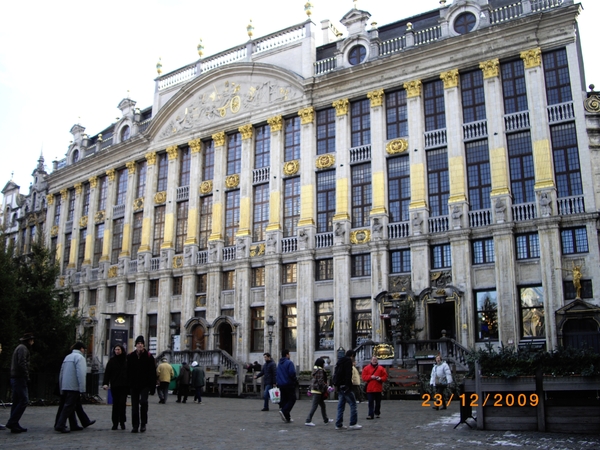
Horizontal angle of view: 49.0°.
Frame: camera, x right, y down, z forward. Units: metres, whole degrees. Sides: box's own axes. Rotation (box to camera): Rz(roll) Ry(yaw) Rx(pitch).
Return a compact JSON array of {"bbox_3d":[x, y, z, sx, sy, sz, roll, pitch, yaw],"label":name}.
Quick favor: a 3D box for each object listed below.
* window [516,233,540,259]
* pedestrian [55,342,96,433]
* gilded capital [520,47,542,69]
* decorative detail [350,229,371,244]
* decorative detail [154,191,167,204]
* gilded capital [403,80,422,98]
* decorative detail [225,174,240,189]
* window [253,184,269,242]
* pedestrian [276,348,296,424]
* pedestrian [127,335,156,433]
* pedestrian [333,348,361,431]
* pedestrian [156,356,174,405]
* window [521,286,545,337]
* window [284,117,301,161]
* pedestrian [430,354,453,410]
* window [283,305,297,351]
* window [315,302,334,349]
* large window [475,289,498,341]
[{"bbox_3d":[11.272,1.043,32.330,1.204,1.343,0.220,-9,-16,34],"label":"window"},{"bbox_3d":[-4.400,3.171,12.909,0.720,1.700,0.550,6,-15,-24],"label":"pedestrian"},{"bbox_3d":[13.175,-9.420,37.569,1.068,1.071,0.450,-8,-16,31],"label":"gilded capital"},{"bbox_3d":[3.776,0.734,41.160,1.395,0.926,0.250,-8,-16,31],"label":"decorative detail"},{"bbox_3d":[-10.341,-2.006,48.951,1.200,1.000,0.250,-9,-17,34],"label":"decorative detail"},{"bbox_3d":[6.930,-8.248,40.160,1.180,1.040,0.450,-9,-17,32],"label":"gilded capital"},{"bbox_3d":[-4.689,-3.013,45.800,1.160,0.940,0.240,-9,-17,35],"label":"decorative detail"},{"bbox_3d":[-2.656,-0.806,44.972,1.400,4.050,0.250,-9,-17,32],"label":"window"},{"bbox_3d":[-0.322,3.984,16.300,0.520,1.780,0.480,-13,-19,43],"label":"pedestrian"},{"bbox_3d":[-3.045,3.077,12.821,0.600,1.820,0.400,4,-14,-13],"label":"pedestrian"},{"bbox_3d":[1.057,3.650,14.653,0.620,1.720,0.520,7,-16,-23],"label":"pedestrian"},{"bbox_3d":[-5.166,5.973,25.300,0.600,1.740,0.420,2,-13,-9],"label":"pedestrian"},{"bbox_3d":[11.386,4.300,32.327,1.204,2.684,0.200,-9,-17,33],"label":"window"},{"bbox_3d":[-0.495,-5.993,46.082,1.410,3.200,0.250,-8,-16,31],"label":"window"},{"bbox_3d":[4.446,4.947,20.725,0.600,1.680,0.400,-1,-13,6],"label":"pedestrian"},{"bbox_3d":[-0.608,6.703,43.050,1.202,2.885,0.250,-8,-16,31],"label":"window"},{"bbox_3d":[1.437,5.878,38.238,1.343,2.929,0.220,-9,-16,34],"label":"window"},{"bbox_3d":[9.506,4.616,33.553,1.223,2.700,0.200,-9,-17,33],"label":"large window"}]

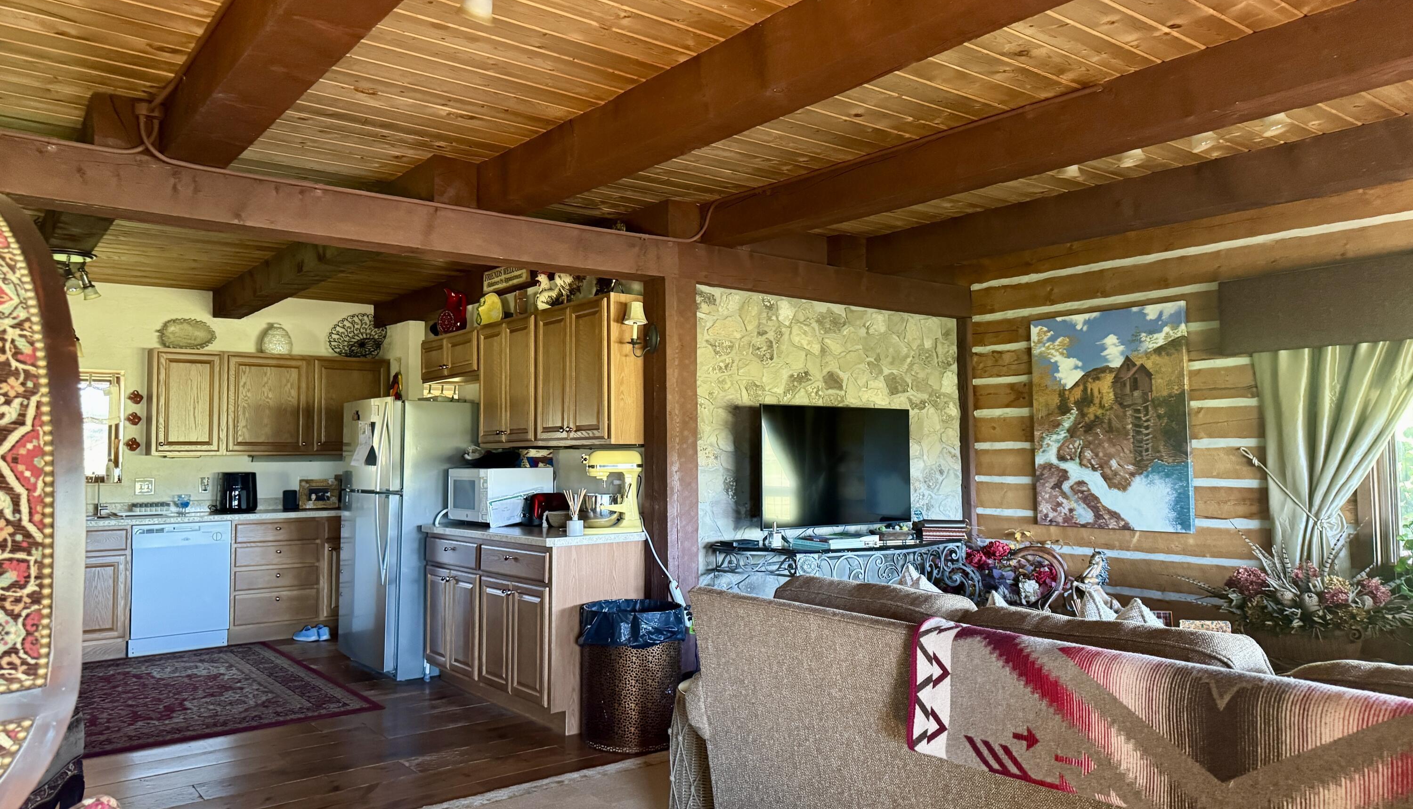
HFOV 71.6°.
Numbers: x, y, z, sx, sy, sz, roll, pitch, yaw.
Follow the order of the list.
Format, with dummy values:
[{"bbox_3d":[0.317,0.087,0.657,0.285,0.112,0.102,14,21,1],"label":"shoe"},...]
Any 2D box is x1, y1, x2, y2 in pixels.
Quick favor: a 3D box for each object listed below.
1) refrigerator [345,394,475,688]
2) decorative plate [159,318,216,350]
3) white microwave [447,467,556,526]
[{"bbox_3d":[-1.830,0.826,6.285,0.760,1.655,0.800,2,-4,-39],"label":"refrigerator"},{"bbox_3d":[-3.866,-0.526,7.304,0.385,0.240,0.050,2,-4,-39],"label":"decorative plate"},{"bbox_3d":[-1.222,0.534,5.841,0.410,0.300,0.520,2,-4,-39],"label":"white microwave"}]

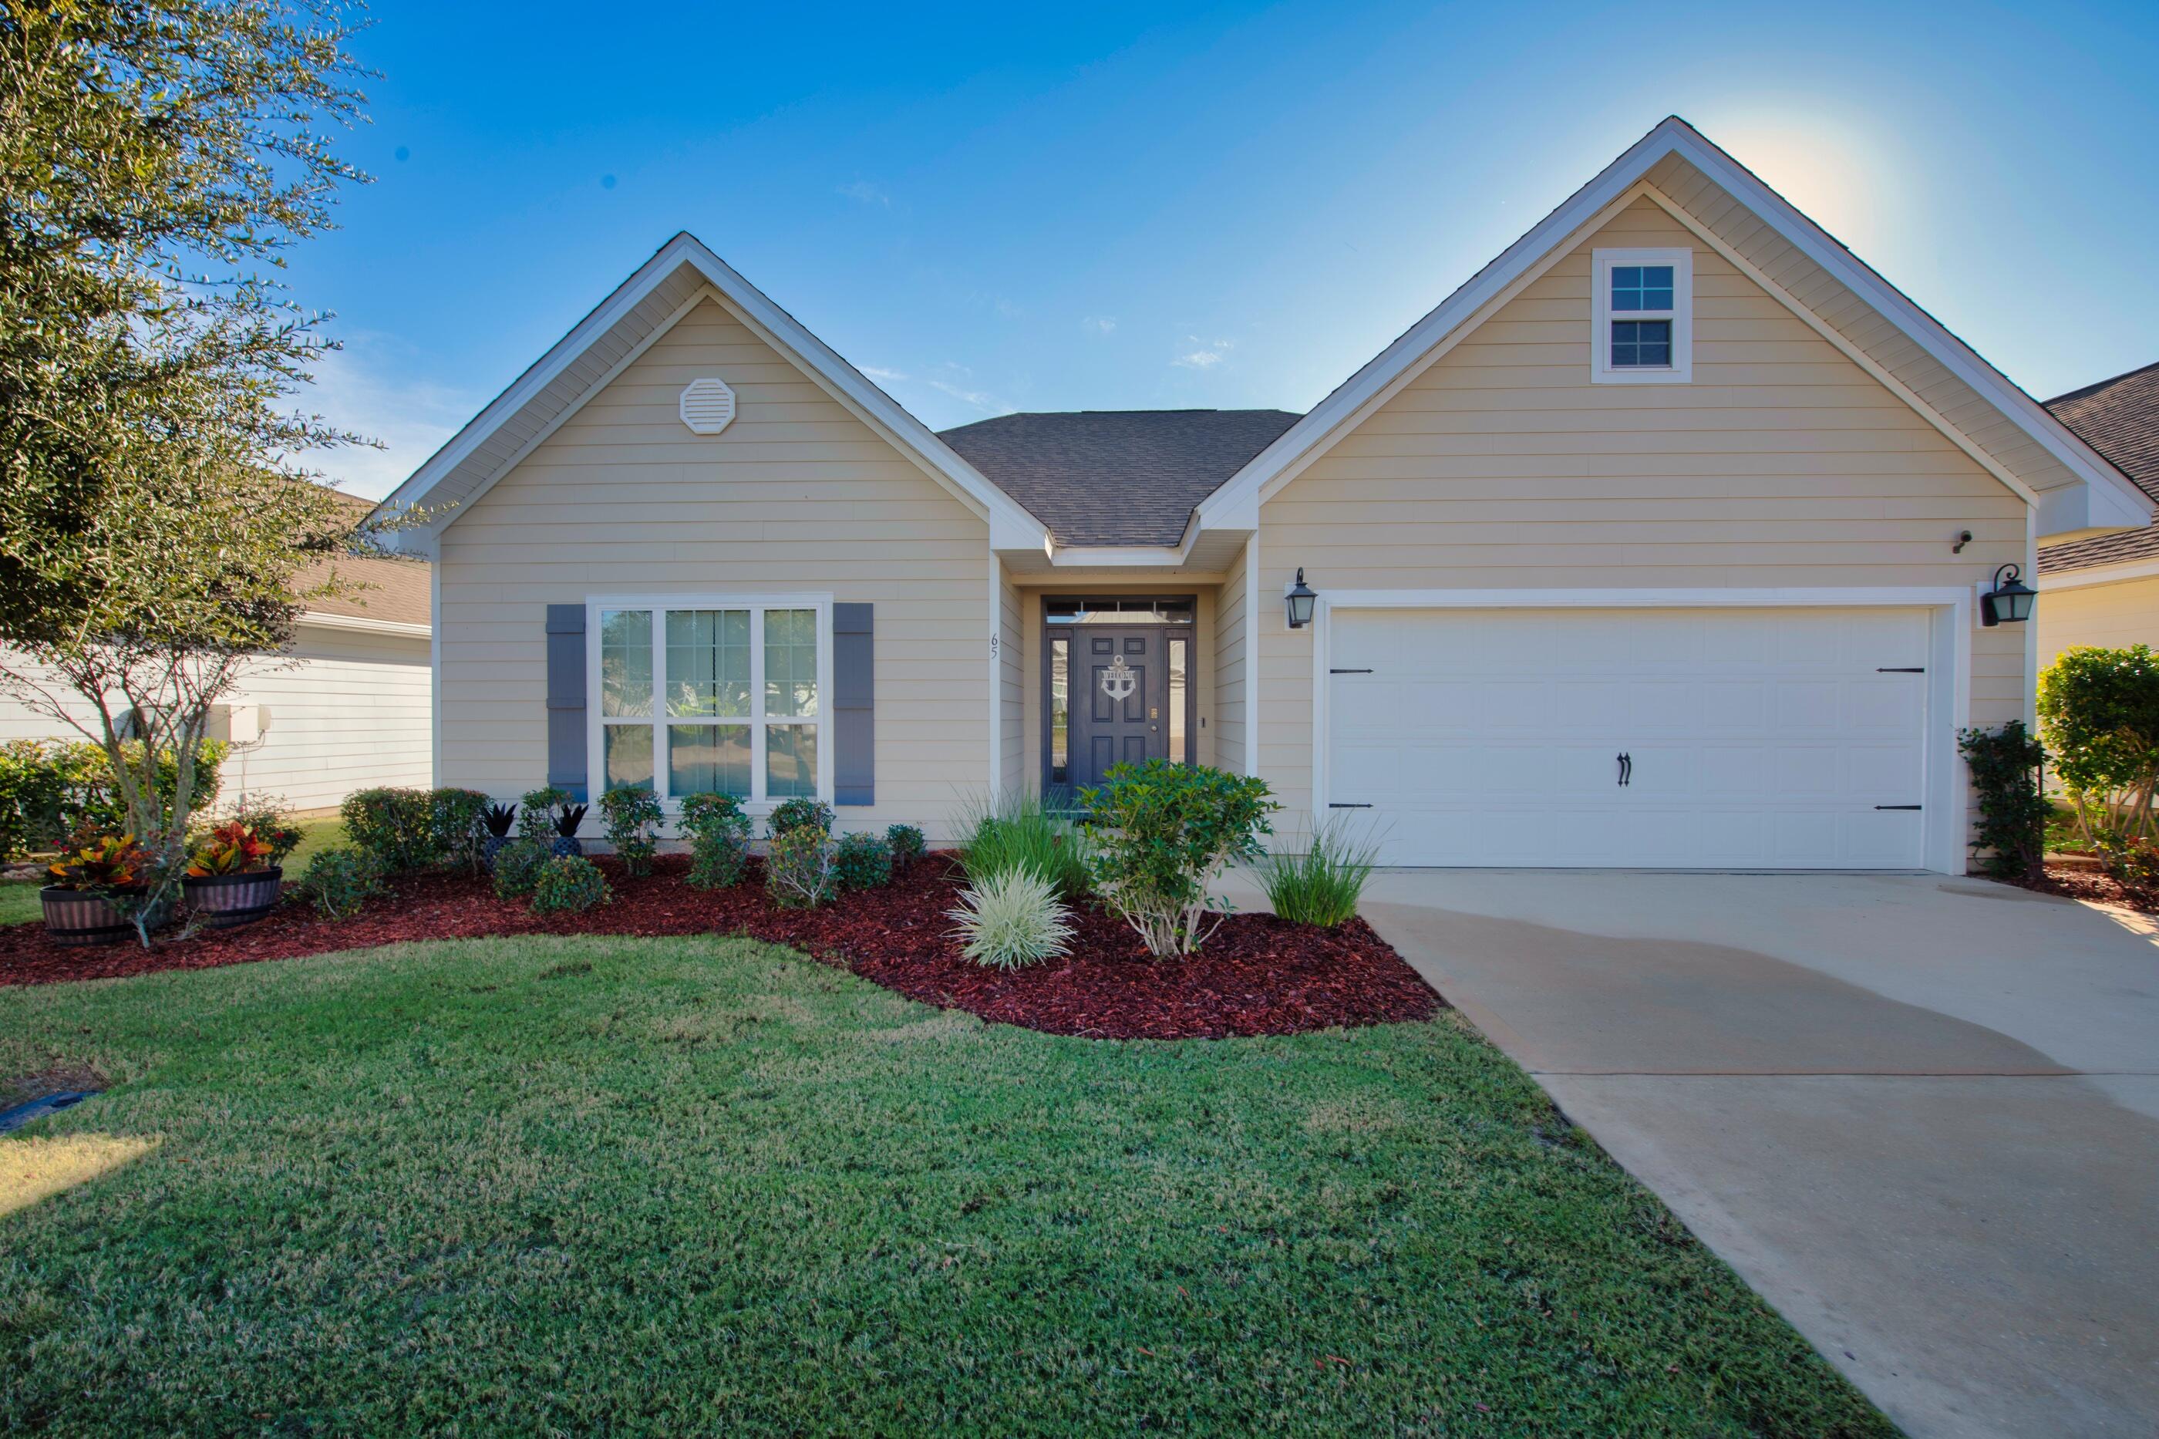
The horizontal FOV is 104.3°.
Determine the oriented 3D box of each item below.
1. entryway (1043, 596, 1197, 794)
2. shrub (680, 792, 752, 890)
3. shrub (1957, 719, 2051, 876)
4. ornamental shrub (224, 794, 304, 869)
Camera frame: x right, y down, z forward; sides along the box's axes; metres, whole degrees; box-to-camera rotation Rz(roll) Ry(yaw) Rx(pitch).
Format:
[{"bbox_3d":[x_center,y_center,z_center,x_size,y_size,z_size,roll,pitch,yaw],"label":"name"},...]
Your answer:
[{"bbox_3d":[0.433,-0.129,9.132,1.699,2.453,0.300,0,1,2],"label":"entryway"},{"bbox_3d":[-2.836,0.922,6.550,0.520,0.711,0.550,0,1,2],"label":"shrub"},{"bbox_3d":[6.999,0.624,6.362,0.500,1.223,0.420,0,1,2],"label":"shrub"},{"bbox_3d":[-5.640,0.775,5.800,0.420,0.525,0.420,0,1,2],"label":"ornamental shrub"}]

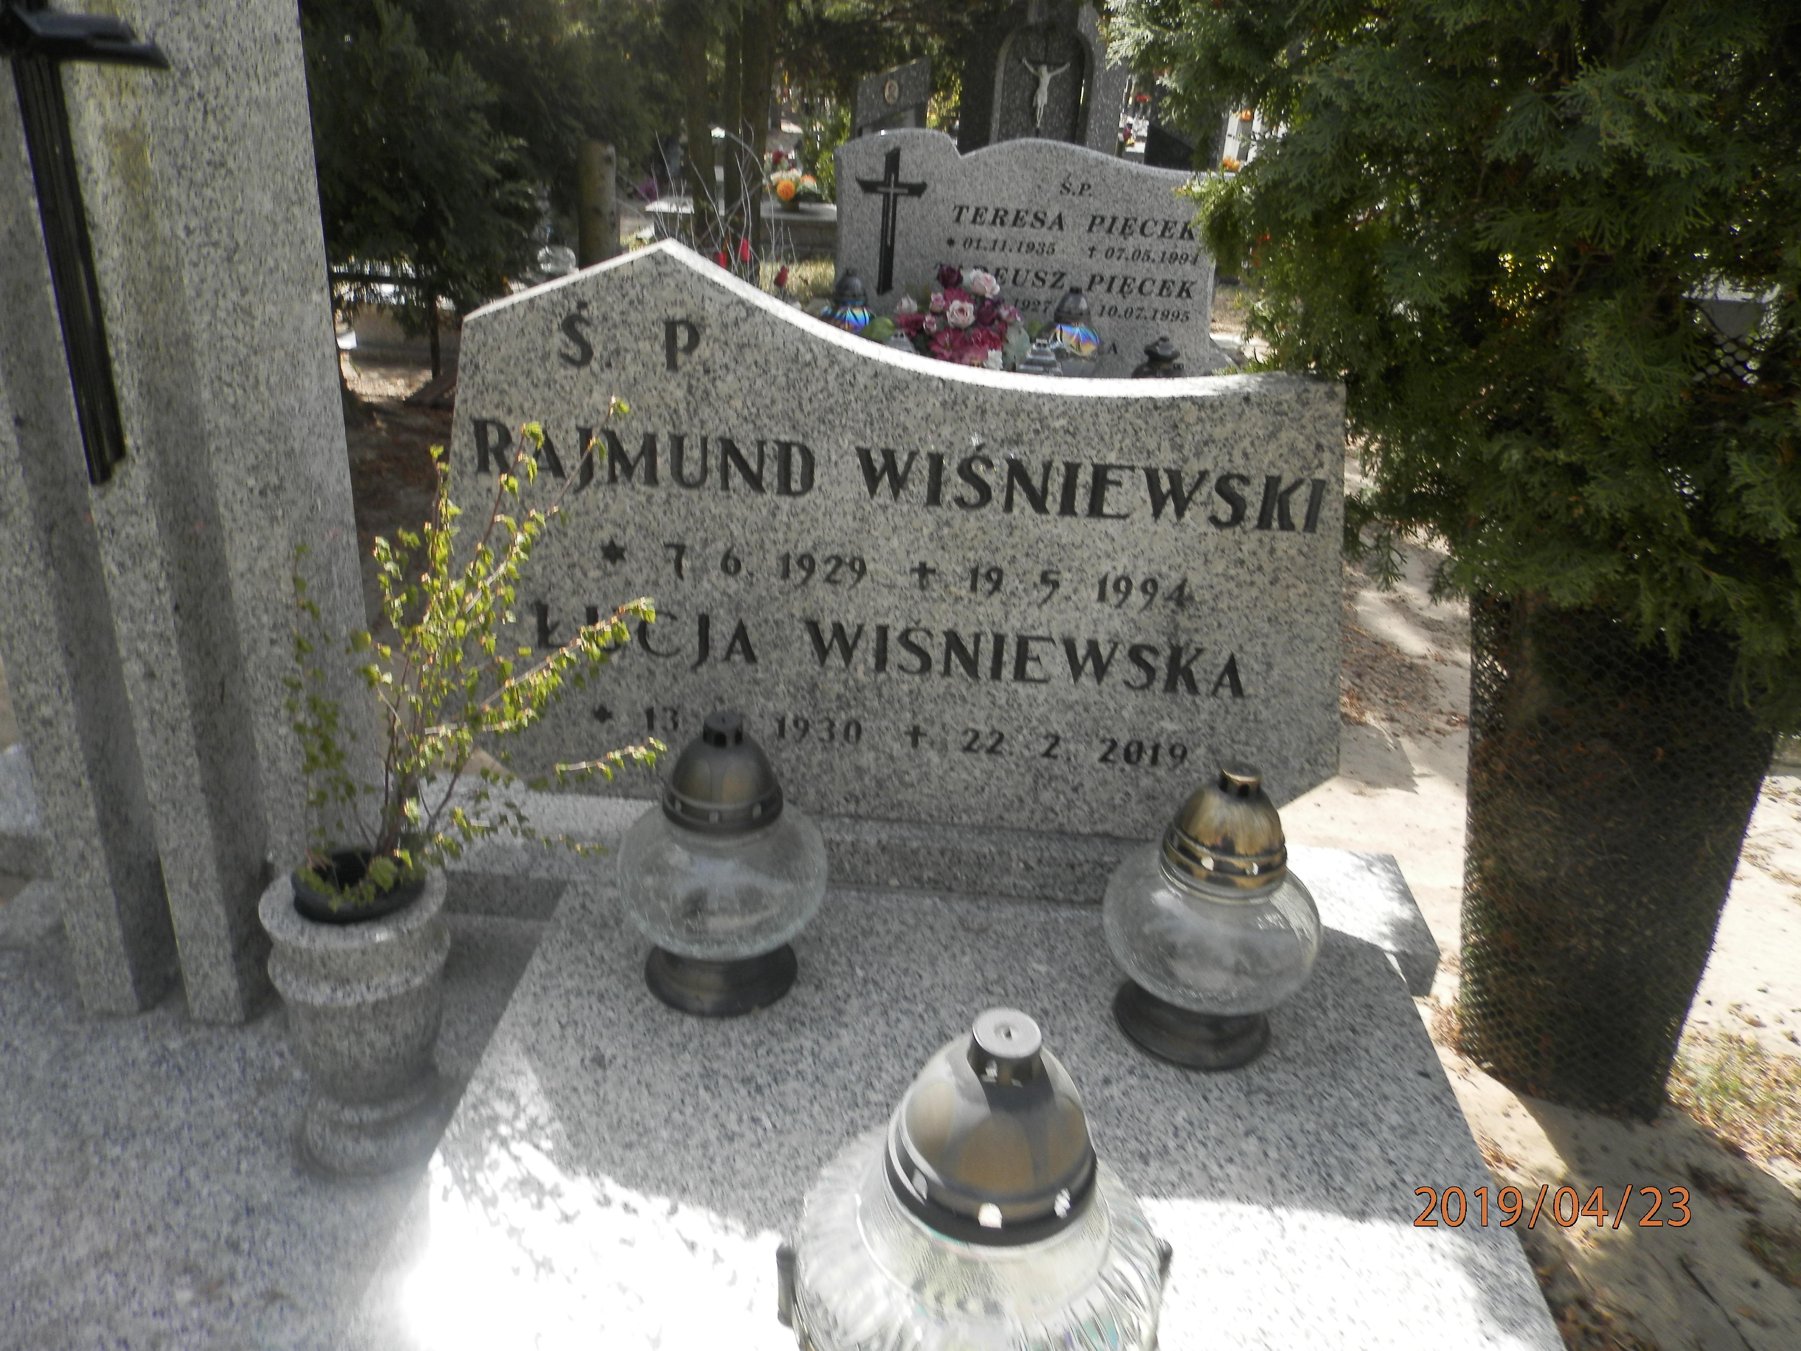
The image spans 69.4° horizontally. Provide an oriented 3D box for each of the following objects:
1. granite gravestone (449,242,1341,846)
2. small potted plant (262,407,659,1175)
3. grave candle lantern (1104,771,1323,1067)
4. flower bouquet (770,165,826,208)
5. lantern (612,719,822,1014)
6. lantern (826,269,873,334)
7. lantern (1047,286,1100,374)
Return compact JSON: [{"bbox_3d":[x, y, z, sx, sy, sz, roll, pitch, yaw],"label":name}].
[{"bbox_3d":[-0.010,-0.126,1.367,0.997,0.595,0.080,4,24,1],"label":"granite gravestone"},{"bbox_3d":[-0.360,0.100,1.064,0.336,0.668,0.279,4,24,1],"label":"small potted plant"},{"bbox_3d":[0.301,0.217,1.252,0.205,0.275,0.205,4,24,1],"label":"grave candle lantern"},{"bbox_3d":[-0.695,-3.303,8.800,0.360,0.300,0.290,4,24,1],"label":"flower bouquet"},{"bbox_3d":[-0.174,0.173,1.280,0.205,0.276,0.205,4,24,1],"label":"lantern"},{"bbox_3d":[-0.154,-1.066,3.858,0.158,0.253,0.158,4,24,1],"label":"lantern"},{"bbox_3d":[0.528,-1.012,3.849,0.158,0.253,0.158,4,24,1],"label":"lantern"}]

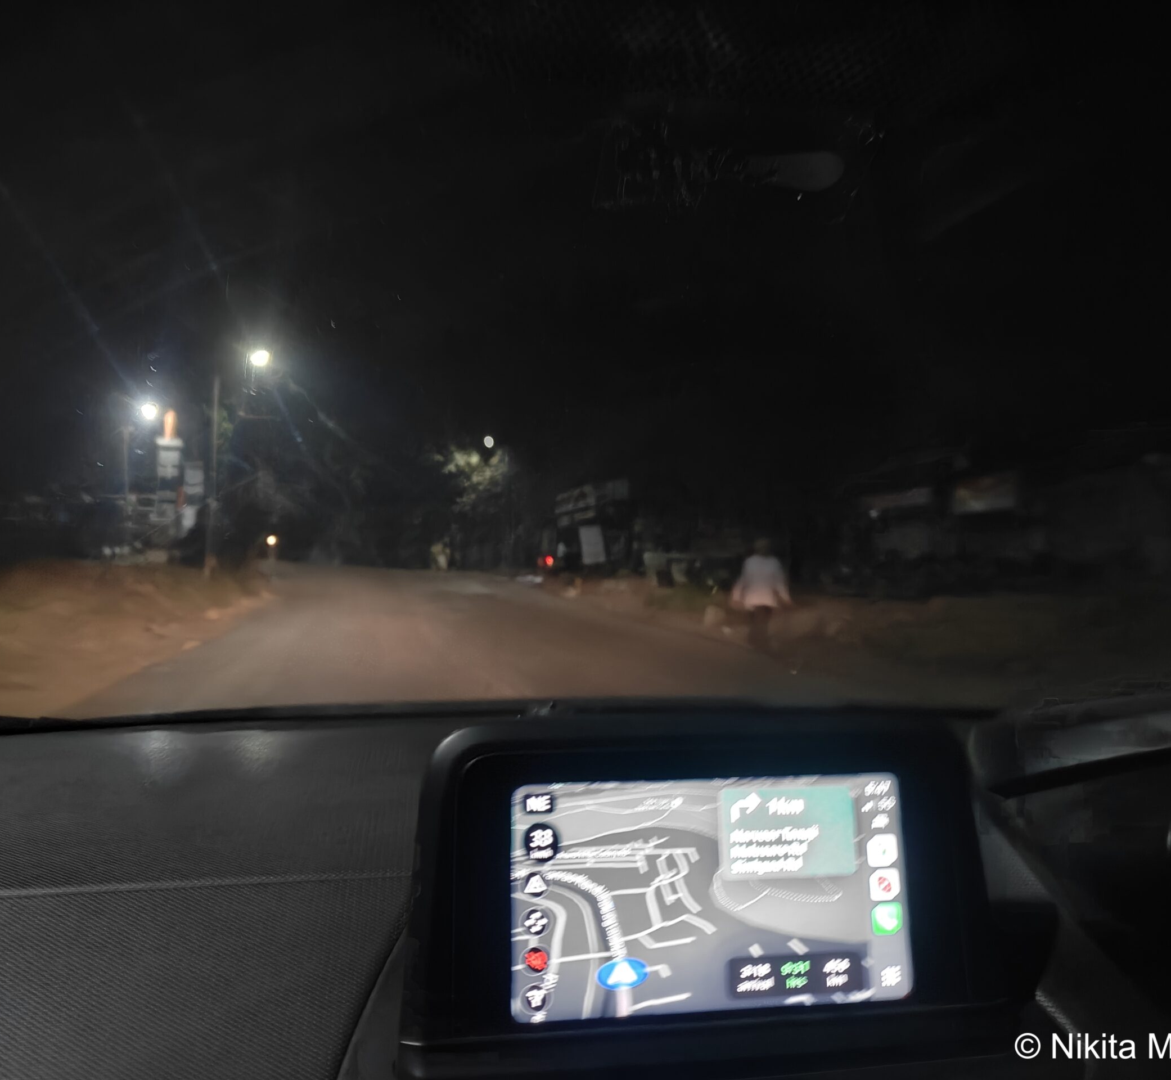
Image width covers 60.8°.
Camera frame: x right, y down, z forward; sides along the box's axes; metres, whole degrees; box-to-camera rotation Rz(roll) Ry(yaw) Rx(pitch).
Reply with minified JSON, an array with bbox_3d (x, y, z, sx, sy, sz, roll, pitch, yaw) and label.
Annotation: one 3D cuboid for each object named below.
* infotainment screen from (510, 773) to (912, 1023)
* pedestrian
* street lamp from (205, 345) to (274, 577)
[{"bbox_3d":[0.055,0.158,0.452,0.177,0.100,0.020,0,-6,-6],"label":"infotainment screen"},{"bbox_3d":[2.522,0.781,14.300,0.720,1.650,0.420,1,-1,-9],"label":"pedestrian"},{"bbox_3d":[-10.254,-2.327,29.500,1.900,6.850,0.350,1,-1,-6],"label":"street lamp"}]

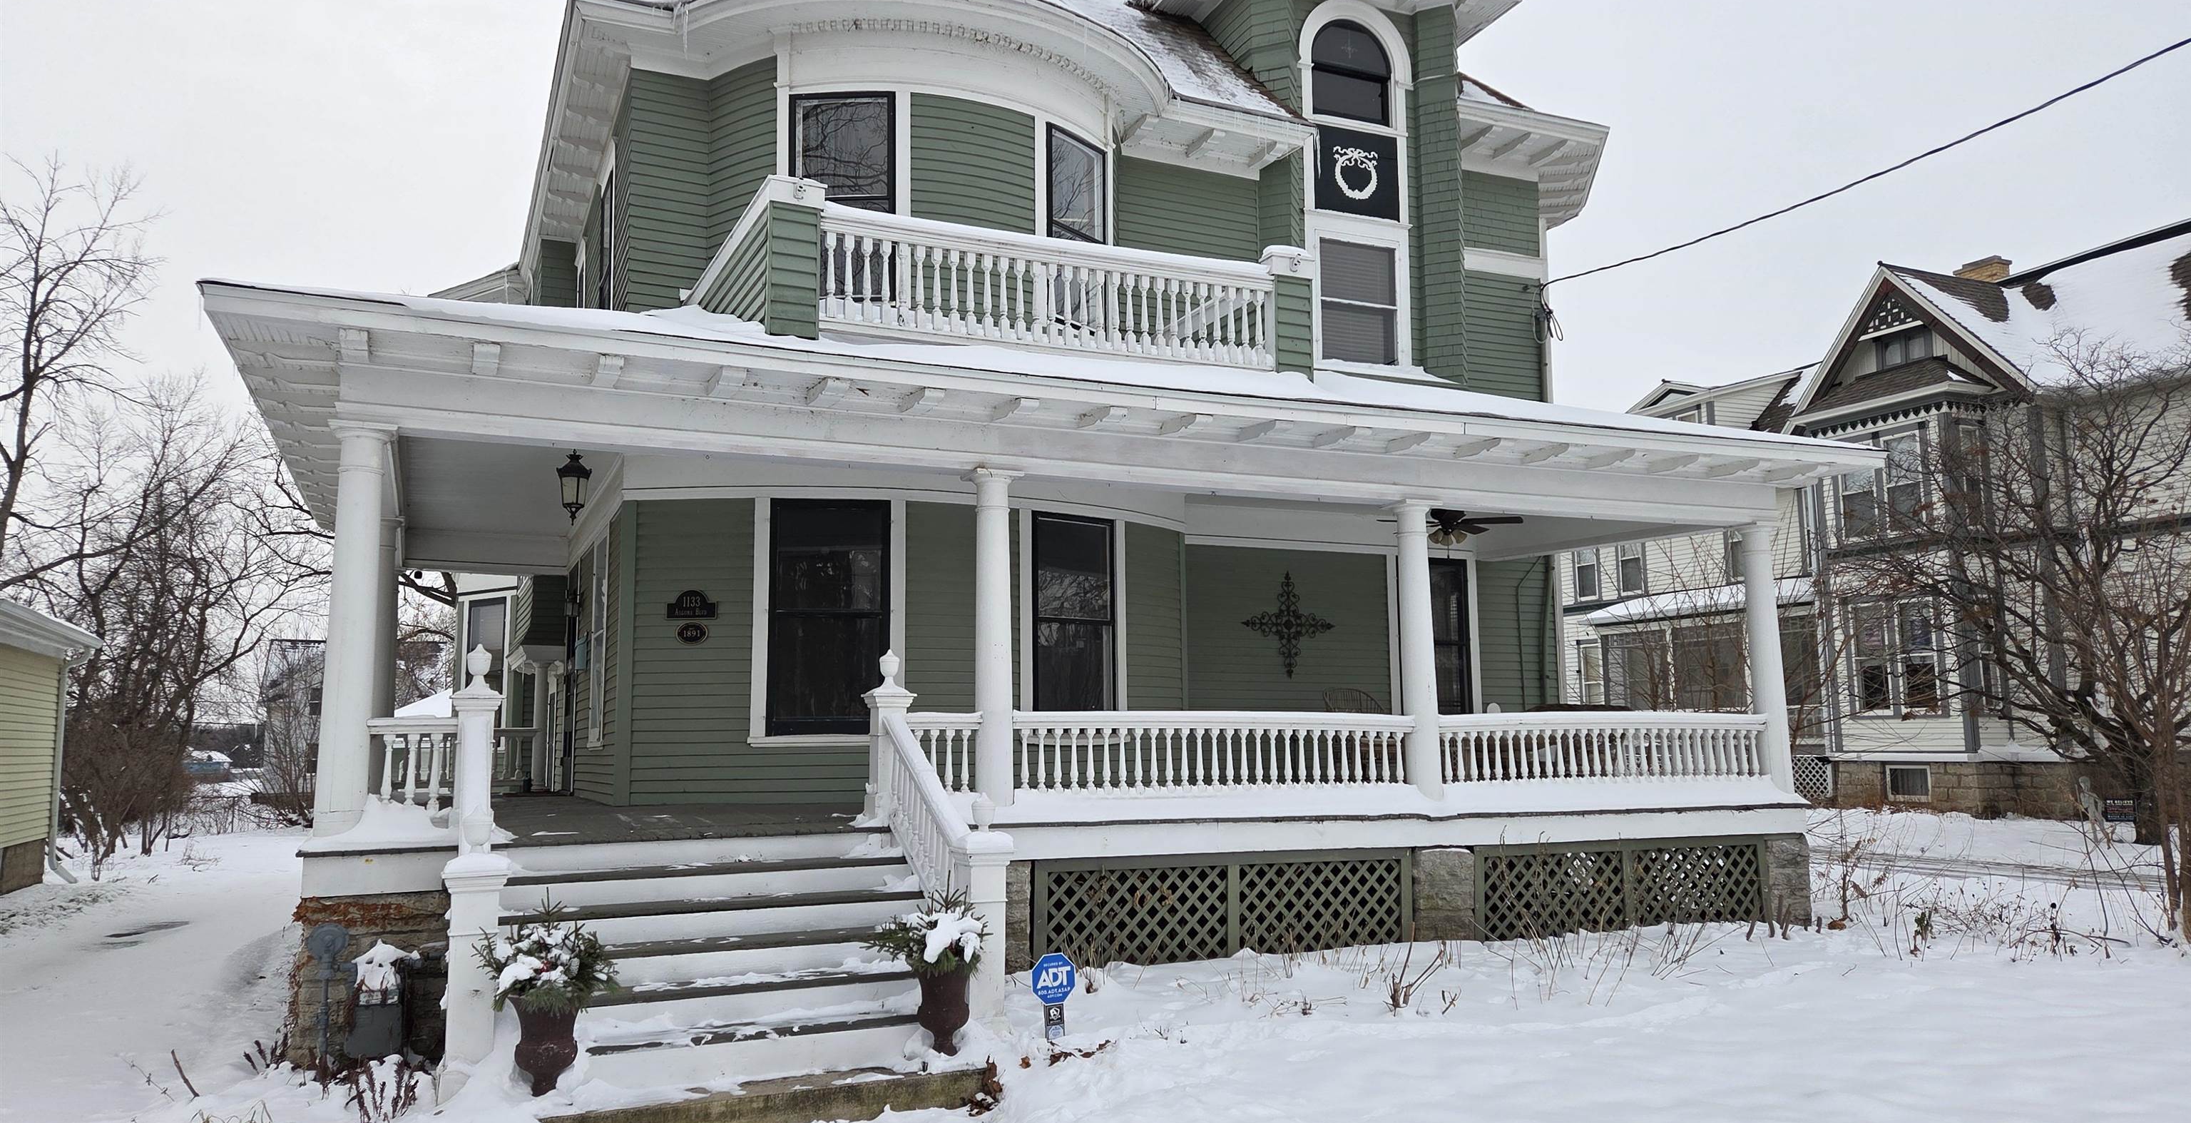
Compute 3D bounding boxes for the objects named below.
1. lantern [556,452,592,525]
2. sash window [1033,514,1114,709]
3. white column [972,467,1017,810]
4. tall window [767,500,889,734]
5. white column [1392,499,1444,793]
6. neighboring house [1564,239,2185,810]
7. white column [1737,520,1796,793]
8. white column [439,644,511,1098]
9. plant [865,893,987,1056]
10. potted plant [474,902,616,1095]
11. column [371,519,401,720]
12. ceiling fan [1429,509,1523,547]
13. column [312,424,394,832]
[{"bbox_3d":[-3.557,-0.500,9.909,0.250,0.530,0.250,3,-8,-24],"label":"lantern"},{"bbox_3d":[-0.172,0.512,11.811,0.870,1.760,0.140,5,-10,-39],"label":"sash window"},{"bbox_3d":[-0.703,0.579,10.042,0.315,2.374,0.315,-1,-8,0],"label":"white column"},{"bbox_3d":[-2.006,0.418,10.939,0.900,1.760,0.140,1,-8,-9],"label":"tall window"},{"bbox_3d":[2.541,0.734,11.489,0.315,2.374,0.315,3,-8,-24],"label":"white column"},{"bbox_3d":[18.842,-0.531,30.195,10.000,11.100,16.500,3,-8,-24],"label":"neighboring house"},{"bbox_3d":[6.012,0.899,13.038,0.315,2.374,0.315,3,-8,-24],"label":"white column"},{"bbox_3d":[-3.002,1.474,7.046,0.286,2.163,0.286,3,-8,-24],"label":"white column"},{"bbox_3d":[-0.884,2.223,7.793,0.640,0.880,0.591,-1,-8,0],"label":"plant"},{"bbox_3d":[-2.646,2.110,7.011,0.630,0.946,0.591,3,-8,-24],"label":"potted plant"},{"bbox_3d":[-5.669,0.806,11.486,0.320,2.320,0.320,3,-8,-24],"label":"column"},{"bbox_3d":[3.098,-0.362,12.823,1.300,0.480,1.300,3,-8,-24],"label":"ceiling fan"},{"bbox_3d":[-4.297,0.408,8.439,0.315,2.374,0.315,3,-8,-24],"label":"column"}]

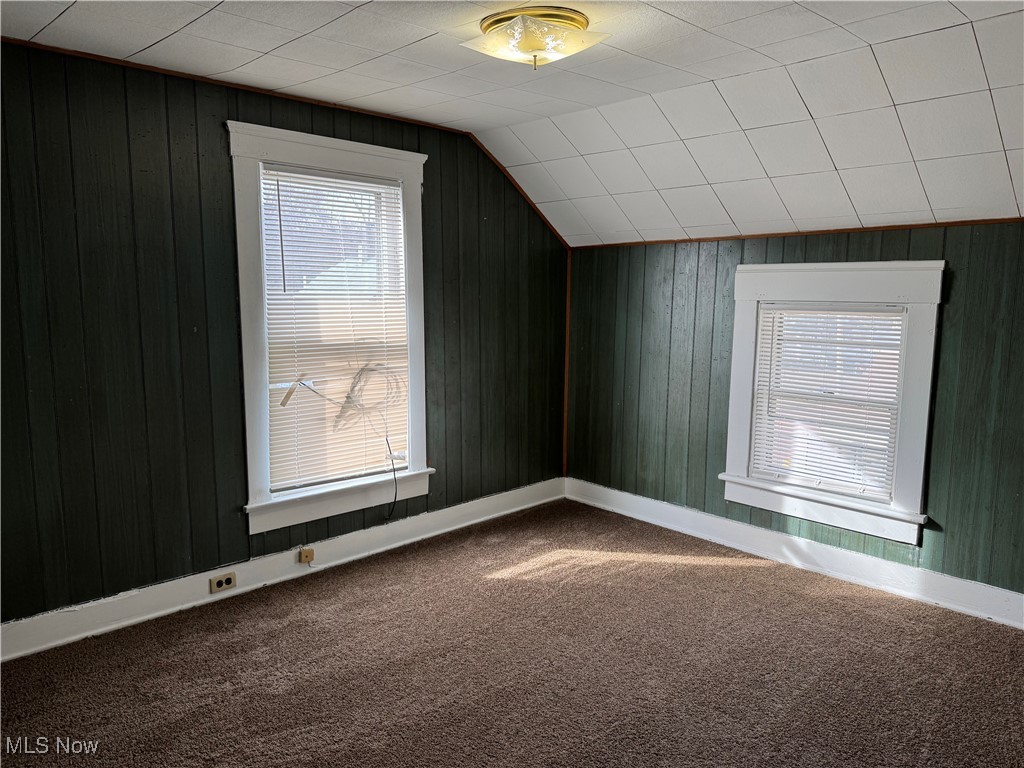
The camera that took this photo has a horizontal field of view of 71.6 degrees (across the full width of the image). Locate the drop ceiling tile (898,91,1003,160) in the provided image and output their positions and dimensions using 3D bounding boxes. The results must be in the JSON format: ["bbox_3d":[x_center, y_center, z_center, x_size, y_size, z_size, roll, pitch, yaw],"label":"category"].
[{"bbox_3d":[1.609,-0.948,2.612,0.305,0.020,0.305,9,-21,46],"label":"drop ceiling tile"}]

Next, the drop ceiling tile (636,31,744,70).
[{"bbox_3d":[0.629,-1.183,2.504,0.305,0.015,0.305,-8,11,-43],"label":"drop ceiling tile"}]

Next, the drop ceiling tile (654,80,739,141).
[{"bbox_3d":[0.797,-1.179,3.075,0.305,0.015,0.291,9,-21,46],"label":"drop ceiling tile"}]

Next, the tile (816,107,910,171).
[{"bbox_3d":[1.400,-0.981,2.832,0.305,0.020,0.305,9,-21,46],"label":"tile"}]

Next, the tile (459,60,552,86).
[{"bbox_3d":[-0.013,-1.217,2.724,0.305,0.020,0.305,-8,12,-43],"label":"tile"}]

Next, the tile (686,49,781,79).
[{"bbox_3d":[0.825,-1.203,2.675,0.244,0.015,0.305,-8,11,-43],"label":"tile"}]

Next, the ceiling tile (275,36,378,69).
[{"bbox_3d":[-0.663,-1.188,2.543,0.305,0.015,0.305,-8,11,-43],"label":"ceiling tile"}]

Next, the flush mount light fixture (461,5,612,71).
[{"bbox_3d":[0.071,-1.071,2.259,0.347,0.130,0.347,-6,10,-34],"label":"flush mount light fixture"}]

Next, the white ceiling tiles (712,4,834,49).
[{"bbox_3d":[0.834,-1.149,2.270,0.305,0.020,0.305,-8,12,-43],"label":"white ceiling tiles"}]

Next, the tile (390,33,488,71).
[{"bbox_3d":[-0.232,-1.187,2.530,0.305,0.015,0.305,-8,11,-43],"label":"tile"}]

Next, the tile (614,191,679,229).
[{"bbox_3d":[0.751,-0.972,3.908,0.305,0.020,0.305,9,-21,46],"label":"tile"}]

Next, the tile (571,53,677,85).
[{"bbox_3d":[0.420,-1.215,2.724,0.305,0.015,0.305,-8,11,-43],"label":"tile"}]

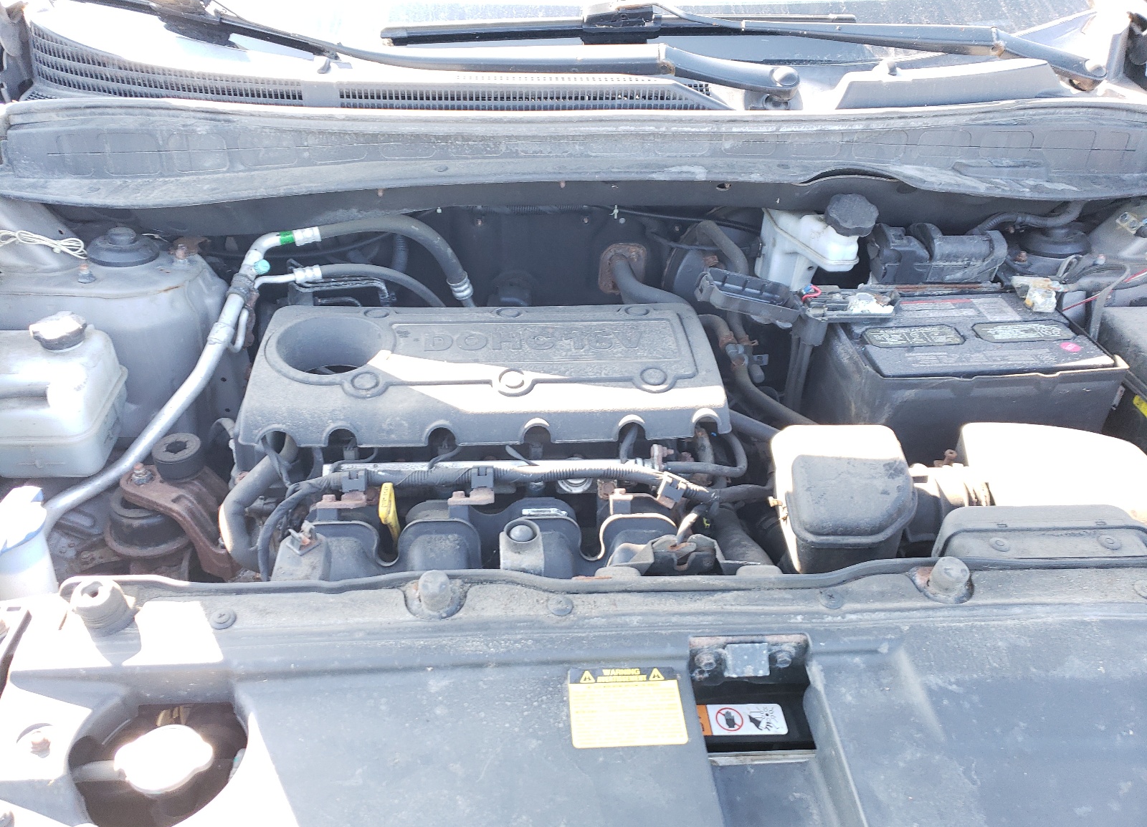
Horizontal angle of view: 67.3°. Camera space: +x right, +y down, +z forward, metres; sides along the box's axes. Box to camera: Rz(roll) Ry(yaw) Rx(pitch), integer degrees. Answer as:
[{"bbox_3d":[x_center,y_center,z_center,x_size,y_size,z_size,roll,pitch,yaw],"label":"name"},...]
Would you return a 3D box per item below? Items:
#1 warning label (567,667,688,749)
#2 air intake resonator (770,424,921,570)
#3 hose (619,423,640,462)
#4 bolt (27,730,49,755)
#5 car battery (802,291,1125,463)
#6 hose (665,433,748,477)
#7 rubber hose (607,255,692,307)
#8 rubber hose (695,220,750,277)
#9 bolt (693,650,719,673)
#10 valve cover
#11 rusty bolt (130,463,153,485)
[{"bbox_3d":[0.039,0.215,0.635,0.081,0.003,0.068,-1,34,-3],"label":"warning label"},{"bbox_3d":[0.260,0.110,0.857,0.128,0.145,0.150,1,35,1],"label":"air intake resonator"},{"bbox_3d":[0.058,0.030,0.887,0.023,0.048,0.020,-1,34,-4],"label":"hose"},{"bbox_3d":[-0.382,0.235,0.615,0.015,0.012,0.015,-1,34,-4],"label":"bolt"},{"bbox_3d":[0.439,-0.007,1.035,0.270,0.222,0.176,-3,35,-6],"label":"car battery"},{"bbox_3d":[0.137,0.044,0.888,0.085,0.040,0.045,-1,34,-4],"label":"hose"},{"bbox_3d":[0.093,-0.160,1.060,0.098,0.055,0.070,-1,34,-4],"label":"rubber hose"},{"bbox_3d":[0.181,-0.199,1.050,0.063,0.065,0.045,-1,34,-4],"label":"rubber hose"},{"bbox_3d":[0.103,0.194,0.672,0.018,0.018,0.013,-1,9,-4],"label":"bolt"},{"bbox_3d":[-0.088,-0.047,0.930,0.487,0.072,0.204,-1,34,-4],"label":"valve cover"},{"bbox_3d":[-0.447,0.063,0.890,0.022,0.017,0.022,-1,34,-4],"label":"rusty bolt"}]

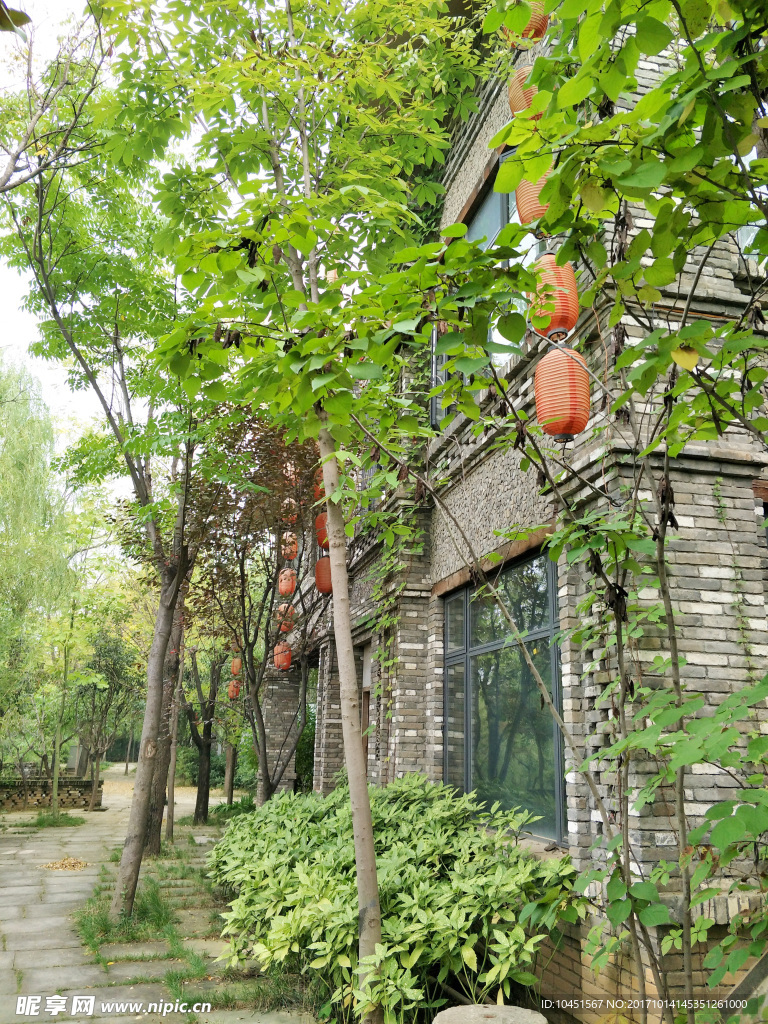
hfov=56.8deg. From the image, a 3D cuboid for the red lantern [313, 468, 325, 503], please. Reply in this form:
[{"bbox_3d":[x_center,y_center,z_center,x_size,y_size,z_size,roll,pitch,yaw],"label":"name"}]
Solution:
[{"bbox_3d":[-0.770,-0.362,9.350,0.280,0.485,0.280,7,-18,-15],"label":"red lantern"}]

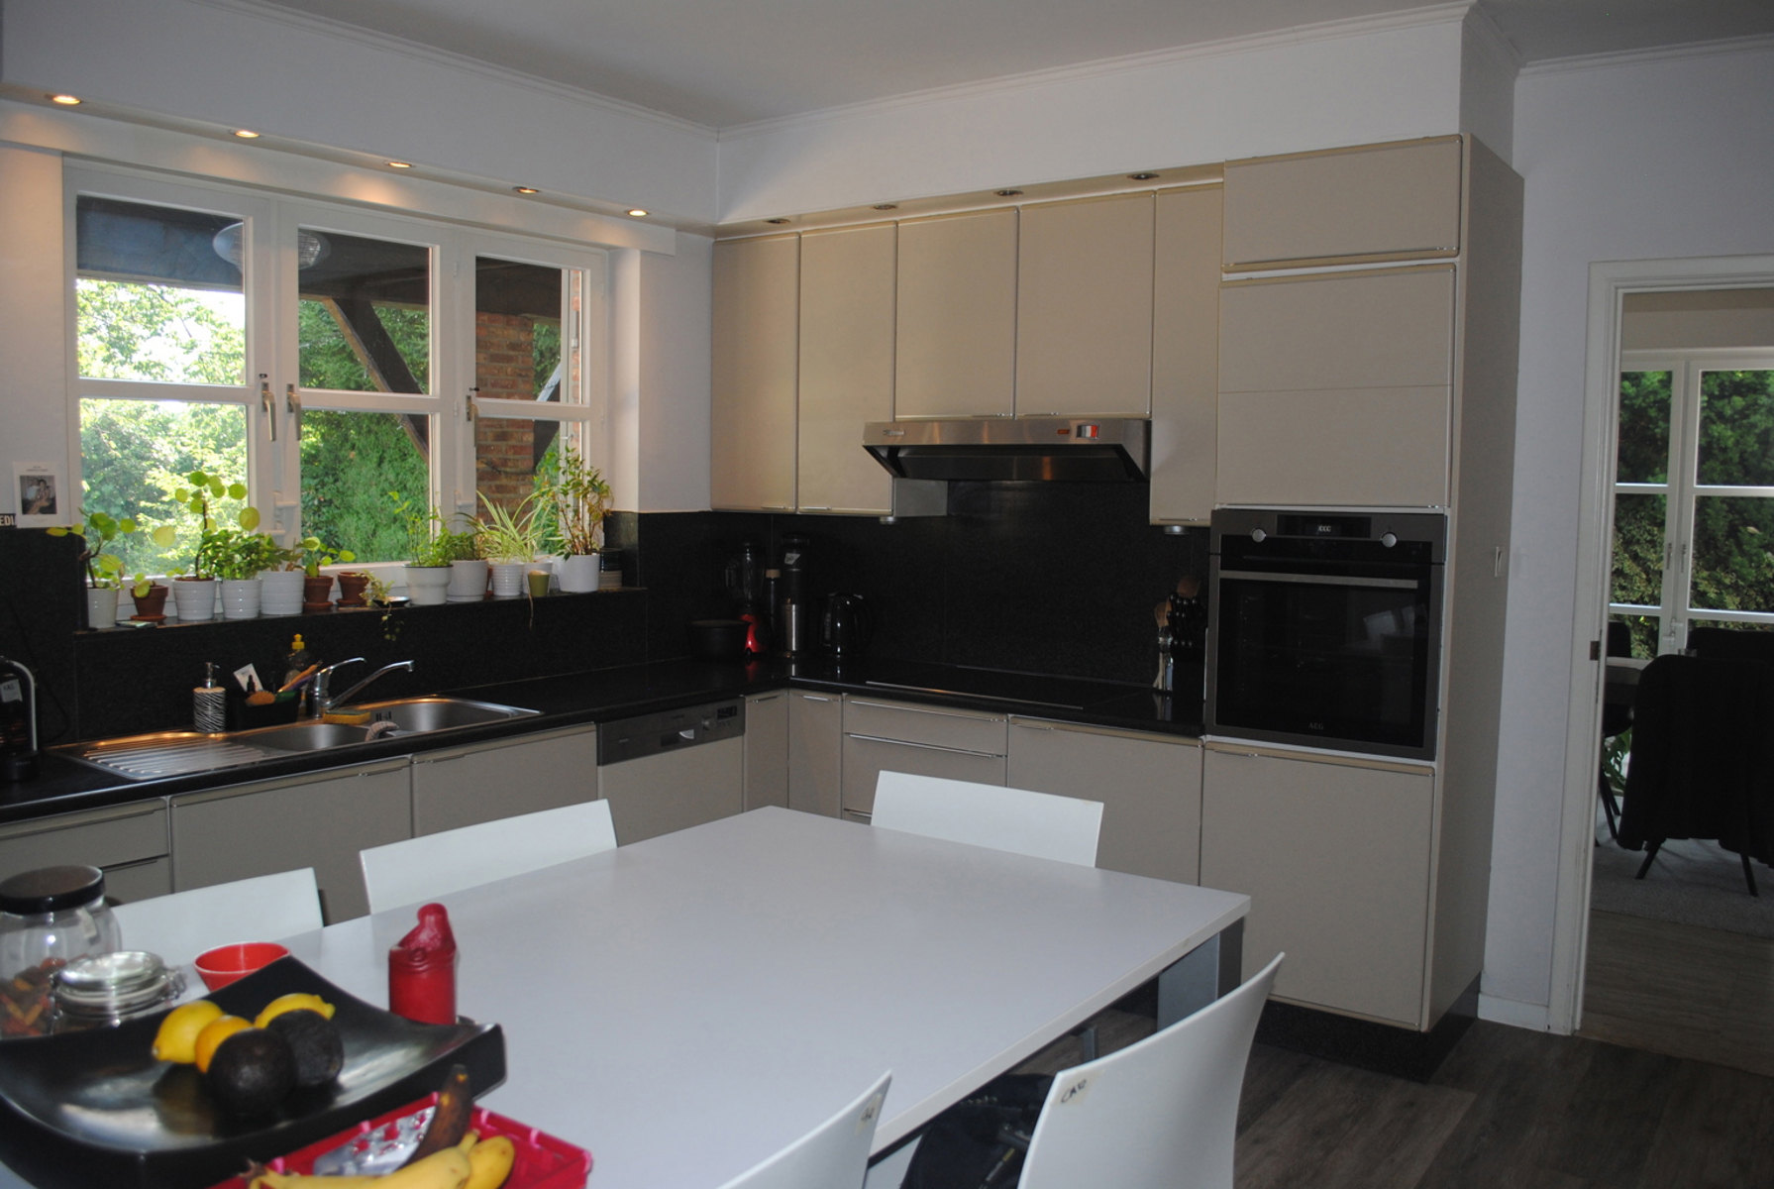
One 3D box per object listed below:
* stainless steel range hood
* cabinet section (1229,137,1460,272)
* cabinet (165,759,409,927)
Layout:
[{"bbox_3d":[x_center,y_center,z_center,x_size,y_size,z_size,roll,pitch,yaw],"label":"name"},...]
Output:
[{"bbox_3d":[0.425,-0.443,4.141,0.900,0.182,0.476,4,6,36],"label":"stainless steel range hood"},{"bbox_3d":[1.270,-0.976,3.514,0.587,0.286,0.551,4,6,36],"label":"cabinet section"},{"bbox_3d":[-1.569,0.709,3.216,0.580,0.634,0.580,4,6,36],"label":"cabinet"}]

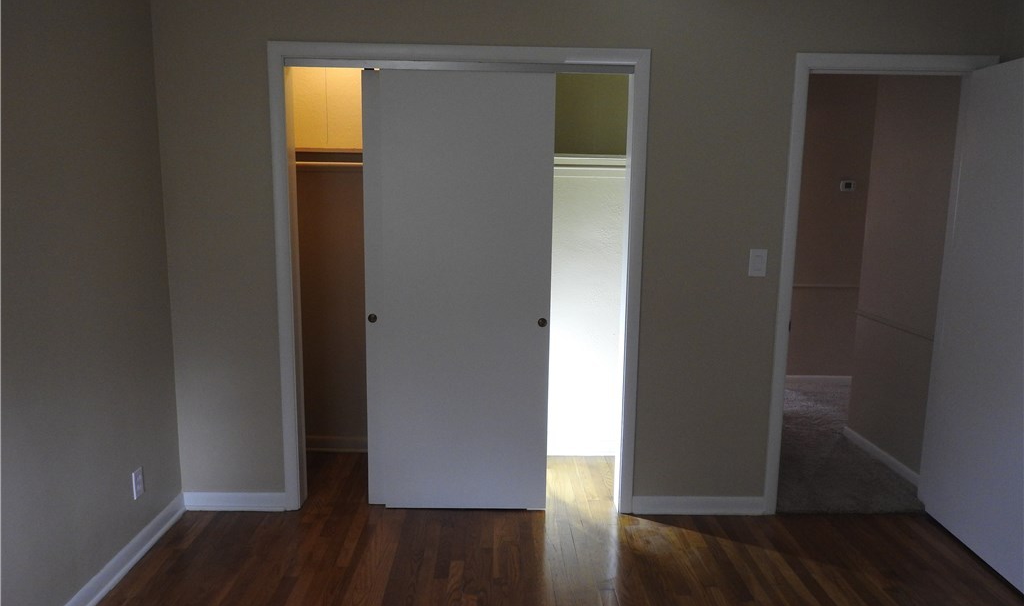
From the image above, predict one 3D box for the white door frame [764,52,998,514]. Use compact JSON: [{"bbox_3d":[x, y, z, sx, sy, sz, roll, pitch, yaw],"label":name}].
[{"bbox_3d":[1.670,-0.043,3.323,0.894,2.121,0.130,0,9,-2],"label":"white door frame"}]

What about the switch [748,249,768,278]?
[{"bbox_3d":[1.121,-0.180,3.223,0.077,0.121,0.010,0,9,-2],"label":"switch"}]

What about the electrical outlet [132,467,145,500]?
[{"bbox_3d":[-1.519,0.732,2.889,0.009,0.114,0.071,0,9,-2],"label":"electrical outlet"}]

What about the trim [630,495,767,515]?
[{"bbox_3d":[0.893,0.966,3.391,0.634,0.088,0.016,0,9,-2],"label":"trim"}]

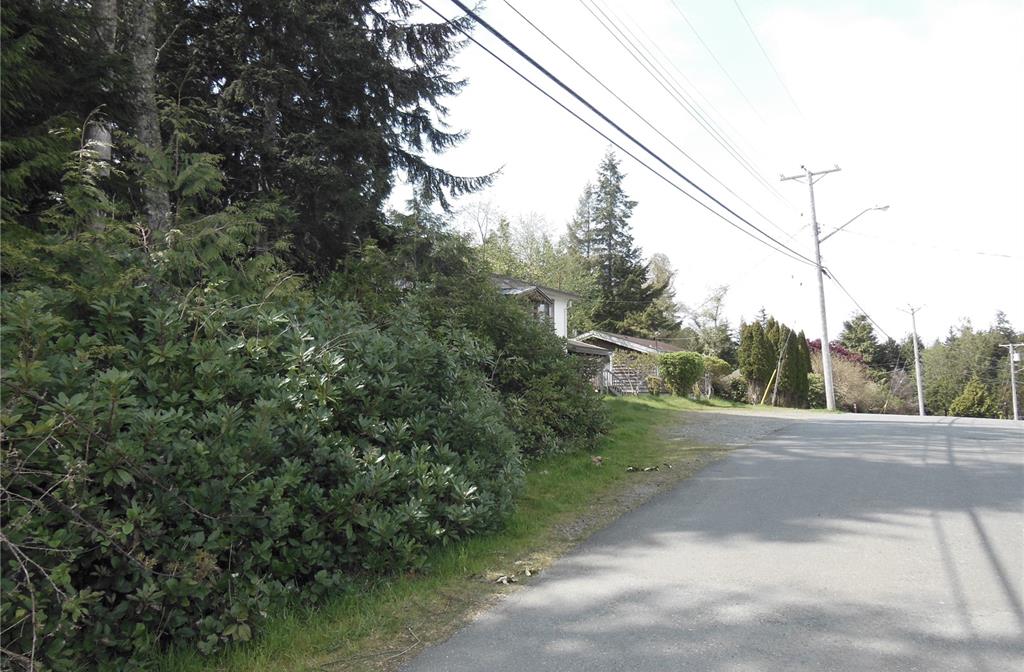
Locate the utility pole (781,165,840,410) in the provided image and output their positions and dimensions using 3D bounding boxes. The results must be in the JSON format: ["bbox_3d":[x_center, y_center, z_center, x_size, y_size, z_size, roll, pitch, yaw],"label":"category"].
[{"bbox_3d":[13.402,-2.160,32.095,2.400,10.350,0.400,-6,-8,35],"label":"utility pole"}]

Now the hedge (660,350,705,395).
[{"bbox_3d":[7.564,1.673,33.000,2.000,2.000,1.900,-2,-7,13],"label":"hedge"}]

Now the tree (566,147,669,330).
[{"bbox_3d":[8.209,-4.972,57.000,7.300,18.300,7.300,-1,-7,8],"label":"tree"}]

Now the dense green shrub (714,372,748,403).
[{"bbox_3d":[10.092,2.368,34.000,1.500,1.350,1.400,-2,-7,17],"label":"dense green shrub"}]

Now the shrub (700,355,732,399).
[{"bbox_3d":[9.173,1.835,33.500,1.500,1.950,1.450,-2,-7,15],"label":"shrub"}]

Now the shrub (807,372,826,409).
[{"bbox_3d":[14.092,2.506,34.000,1.200,1.600,1.200,-3,-7,22],"label":"shrub"}]

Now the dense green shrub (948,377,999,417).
[{"bbox_3d":[47.532,6.320,76.000,5.000,4.300,4.600,-4,-8,32],"label":"dense green shrub"}]

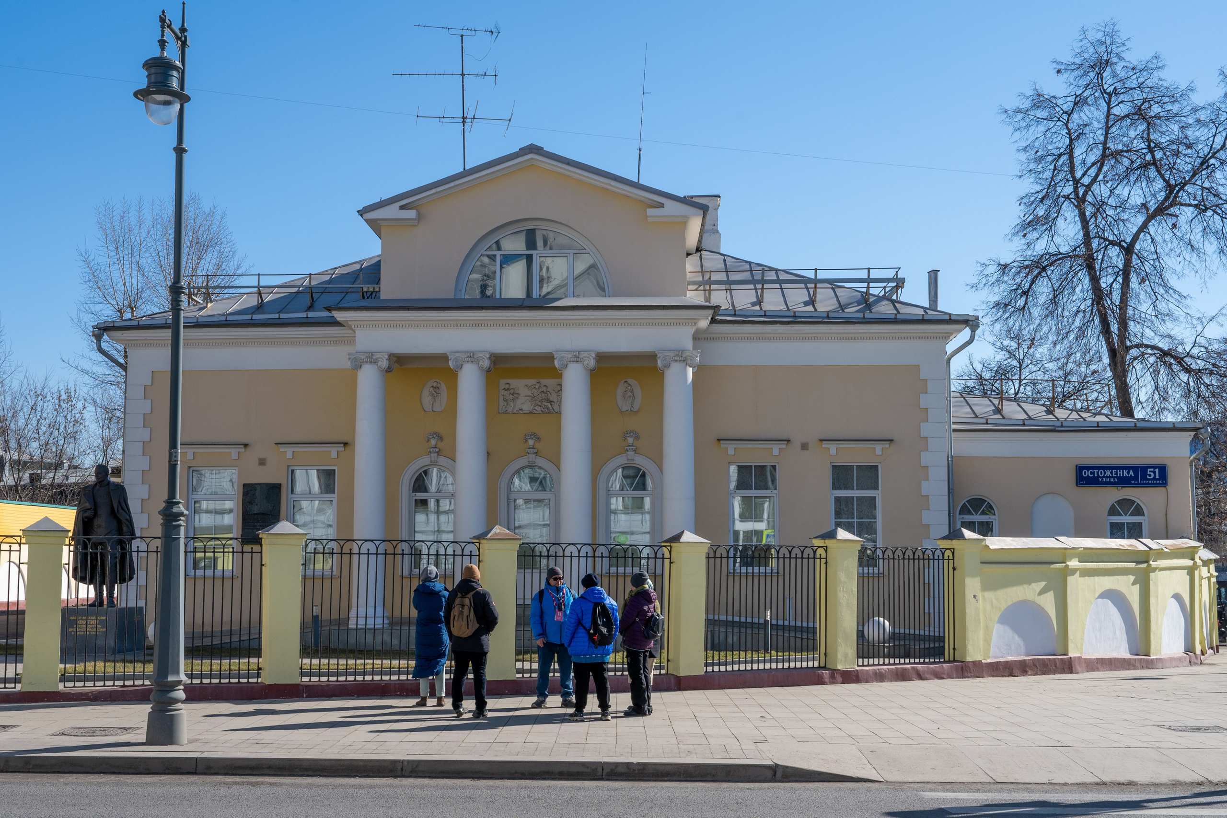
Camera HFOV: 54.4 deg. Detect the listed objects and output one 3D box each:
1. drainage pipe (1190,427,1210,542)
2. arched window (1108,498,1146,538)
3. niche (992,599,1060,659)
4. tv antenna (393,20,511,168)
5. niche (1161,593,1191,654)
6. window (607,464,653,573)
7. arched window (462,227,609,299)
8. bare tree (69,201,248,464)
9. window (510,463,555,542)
[{"bbox_3d":[13.110,2.587,26.676,0.430,4.350,0.350,0,-5,2],"label":"drainage pipe"},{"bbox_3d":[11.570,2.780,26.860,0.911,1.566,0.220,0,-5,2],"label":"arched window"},{"bbox_3d":[6.736,3.596,19.561,1.520,0.947,0.150,3,-6,-30],"label":"niche"},{"bbox_3d":[-3.597,-6.956,27.712,2.754,4.134,2.100,1,-5,-10],"label":"tv antenna"},{"bbox_3d":[10.015,3.821,21.248,0.170,1.062,1.250,-5,-7,45],"label":"niche"},{"bbox_3d":[0.355,2.382,25.950,0.980,2.366,0.200,0,-5,2],"label":"window"},{"bbox_3d":[-1.615,-3.021,24.656,3.006,1.487,0.250,0,-5,2],"label":"arched window"},{"bbox_3d":[-16.581,-0.492,43.207,6.200,14.814,6.000,0,-5,2],"label":"bare tree"},{"bbox_3d":[-1.776,2.438,26.000,1.020,2.432,0.200,0,-5,2],"label":"window"}]

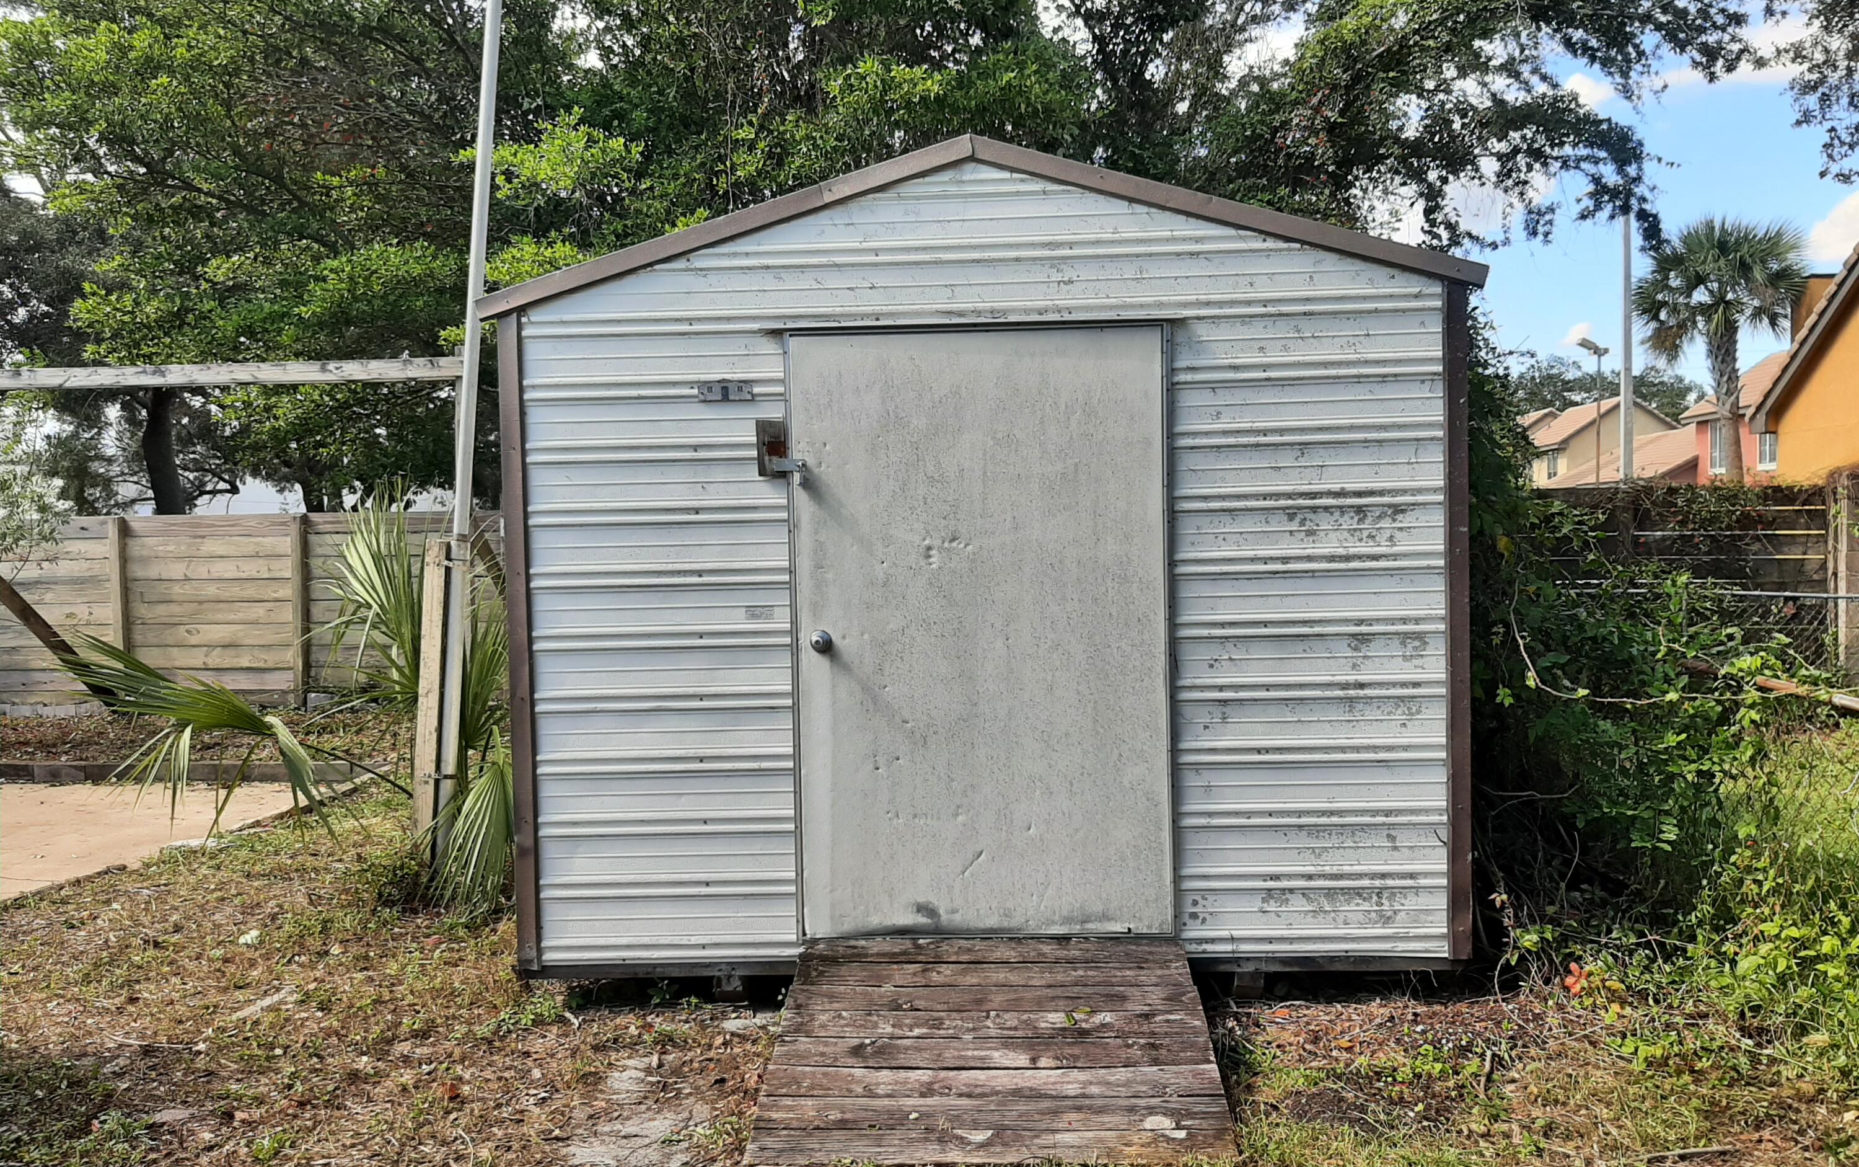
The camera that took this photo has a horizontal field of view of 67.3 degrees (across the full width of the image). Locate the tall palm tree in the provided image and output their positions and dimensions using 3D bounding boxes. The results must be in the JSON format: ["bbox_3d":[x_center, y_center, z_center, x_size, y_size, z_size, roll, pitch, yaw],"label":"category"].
[{"bbox_3d":[15.496,-3.522,27.333,3.550,7.400,3.500,-1,2,2],"label":"tall palm tree"}]

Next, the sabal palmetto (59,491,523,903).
[{"bbox_3d":[-2.803,0.495,6.381,2.100,1.750,1.500,-1,2,2],"label":"sabal palmetto"}]

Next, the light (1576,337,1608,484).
[{"bbox_3d":[19.561,-3.898,41.190,0.960,6.800,0.450,-1,2,2],"label":"light"}]

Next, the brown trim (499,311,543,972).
[{"bbox_3d":[-1.317,0.198,4.513,0.080,2.110,0.075,-1,2,2],"label":"brown trim"}]

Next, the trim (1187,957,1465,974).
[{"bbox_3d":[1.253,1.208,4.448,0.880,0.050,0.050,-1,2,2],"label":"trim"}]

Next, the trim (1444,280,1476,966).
[{"bbox_3d":[1.658,0.125,4.401,0.080,2.130,0.075,-1,2,2],"label":"trim"}]

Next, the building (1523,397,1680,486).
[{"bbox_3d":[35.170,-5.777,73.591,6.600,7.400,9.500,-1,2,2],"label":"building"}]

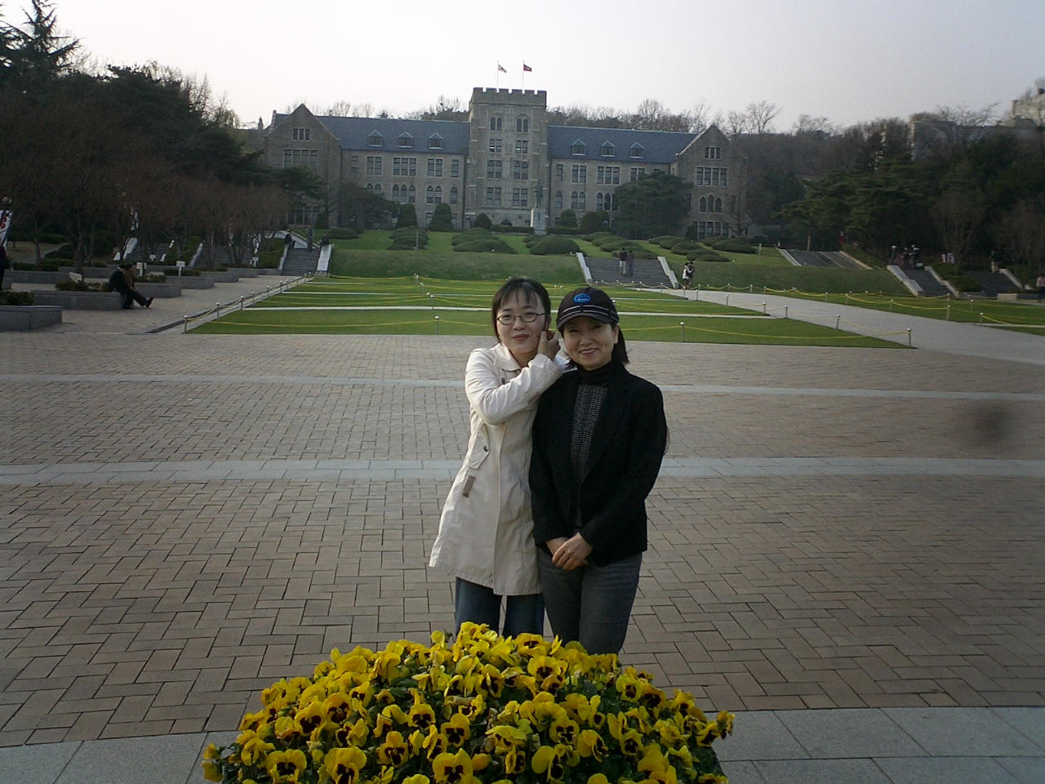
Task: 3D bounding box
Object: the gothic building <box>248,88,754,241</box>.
[{"bbox_3d":[-3.447,-34.167,168.835,68.000,20.300,22.000,1,7,-7],"label":"gothic building"}]

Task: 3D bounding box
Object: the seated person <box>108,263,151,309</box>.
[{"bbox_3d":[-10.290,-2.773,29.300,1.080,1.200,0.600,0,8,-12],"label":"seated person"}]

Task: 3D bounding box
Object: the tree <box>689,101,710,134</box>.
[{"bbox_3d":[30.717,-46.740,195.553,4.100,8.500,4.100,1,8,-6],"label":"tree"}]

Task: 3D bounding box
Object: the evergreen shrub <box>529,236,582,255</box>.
[{"bbox_3d":[2.294,-10.139,77.500,3.500,1.350,3.300,1,7,-6],"label":"evergreen shrub"}]

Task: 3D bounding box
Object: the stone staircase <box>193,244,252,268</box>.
[{"bbox_3d":[-19.356,-8.567,72.132,3.600,1.800,4.000,1,7,-5],"label":"stone staircase"}]

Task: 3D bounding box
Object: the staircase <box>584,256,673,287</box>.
[{"bbox_3d":[6.937,-8.000,74.055,5.300,1.750,4.400,1,8,-6],"label":"staircase"}]

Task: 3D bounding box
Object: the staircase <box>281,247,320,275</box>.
[{"bbox_3d":[-14.260,-8.497,72.632,2.400,1.800,4.000,1,7,-5],"label":"staircase"}]

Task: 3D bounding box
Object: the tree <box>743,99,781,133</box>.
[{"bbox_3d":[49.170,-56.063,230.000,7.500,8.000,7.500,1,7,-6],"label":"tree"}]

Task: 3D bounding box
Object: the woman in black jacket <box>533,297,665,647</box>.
[{"bbox_3d":[0.190,0.491,3.398,0.460,1.610,0.330,3,7,8],"label":"woman in black jacket"}]

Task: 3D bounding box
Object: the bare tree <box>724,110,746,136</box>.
[{"bbox_3d":[37.957,-46.788,200.488,4.100,7.500,4.100,1,8,-6],"label":"bare tree"}]

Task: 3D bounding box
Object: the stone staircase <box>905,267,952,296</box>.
[{"bbox_3d":[27.069,-7.444,75.555,2.500,1.750,4.400,1,8,-6],"label":"stone staircase"}]

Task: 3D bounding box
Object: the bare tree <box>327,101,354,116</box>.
[{"bbox_3d":[-32.801,-48.295,200.520,5.400,8.000,5.400,1,8,-6],"label":"bare tree"}]

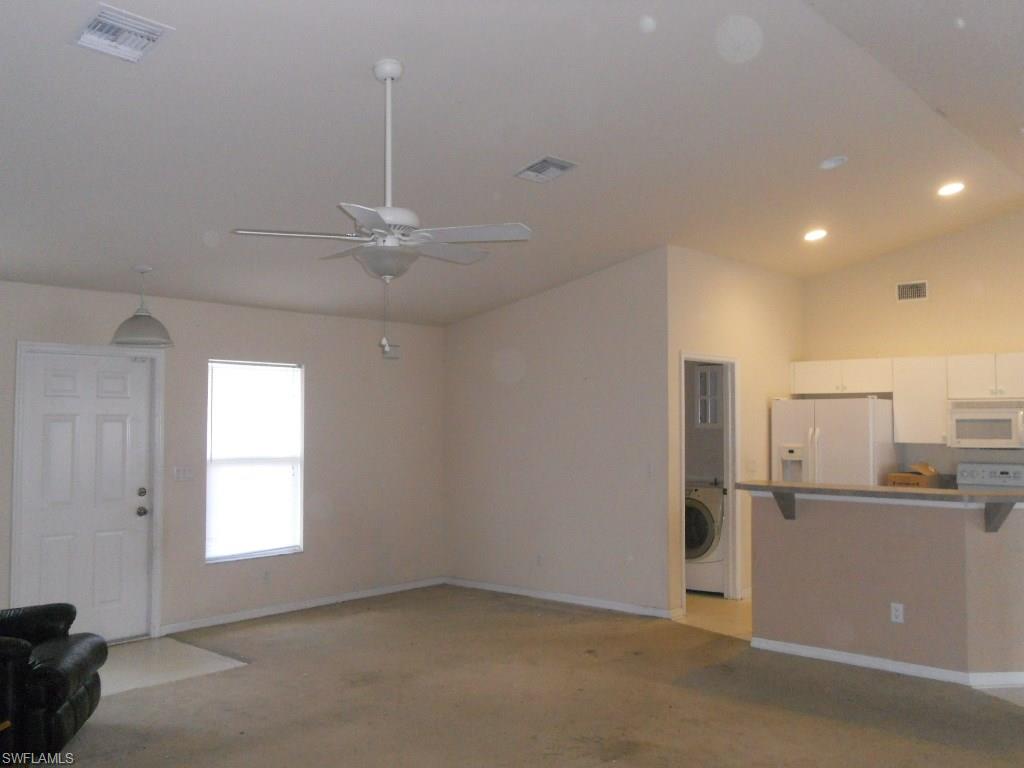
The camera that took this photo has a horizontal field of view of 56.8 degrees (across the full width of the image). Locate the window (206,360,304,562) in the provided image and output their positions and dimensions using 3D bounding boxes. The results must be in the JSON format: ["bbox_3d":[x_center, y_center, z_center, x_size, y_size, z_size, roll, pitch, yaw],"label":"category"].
[{"bbox_3d":[-2.065,0.609,7.604,0.100,1.543,0.882,-2,-3,42],"label":"window"}]

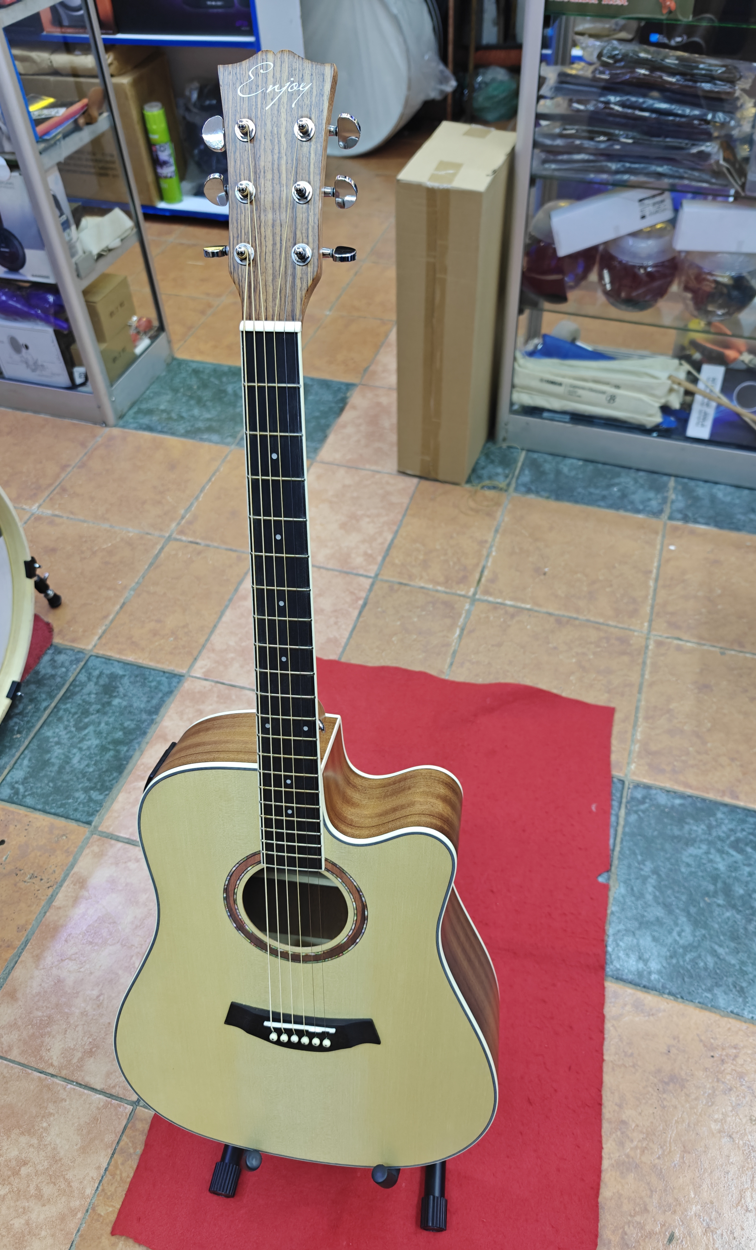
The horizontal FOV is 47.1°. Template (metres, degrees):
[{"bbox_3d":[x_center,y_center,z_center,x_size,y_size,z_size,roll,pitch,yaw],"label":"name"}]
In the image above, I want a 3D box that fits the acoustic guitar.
[{"bbox_3d":[-0.069,0.087,0.791,0.402,1.034,0.128,3,23,7],"label":"acoustic guitar"}]

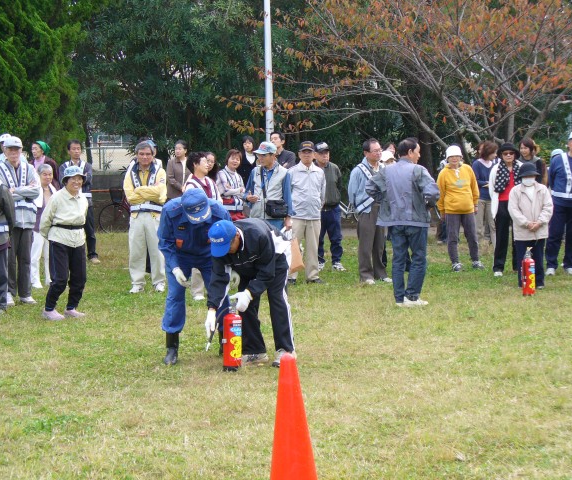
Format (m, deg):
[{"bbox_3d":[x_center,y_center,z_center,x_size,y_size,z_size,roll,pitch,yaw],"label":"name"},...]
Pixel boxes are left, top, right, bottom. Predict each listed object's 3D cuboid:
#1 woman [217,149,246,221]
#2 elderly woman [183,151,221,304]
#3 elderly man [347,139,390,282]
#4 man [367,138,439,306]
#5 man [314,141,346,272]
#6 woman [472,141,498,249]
[{"bbox_3d":[-0.659,-0.304,15.138,0.430,1.538,0.300,-2,5,-14],"label":"woman"},{"bbox_3d":[-0.892,-0.151,13.790,0.460,1.570,0.350,-4,5,-32],"label":"elderly woman"},{"bbox_3d":[0.950,-0.343,14.682,0.500,1.650,0.340,-5,6,-40],"label":"elderly man"},{"bbox_3d":[1.180,-0.191,12.744,0.680,1.652,0.380,1,5,23],"label":"man"},{"bbox_3d":[0.557,-0.427,16.009,0.480,1.616,0.320,-1,5,-7],"label":"man"},{"bbox_3d":[2.774,-0.563,17.739,0.440,1.580,0.360,-4,5,-32],"label":"woman"}]

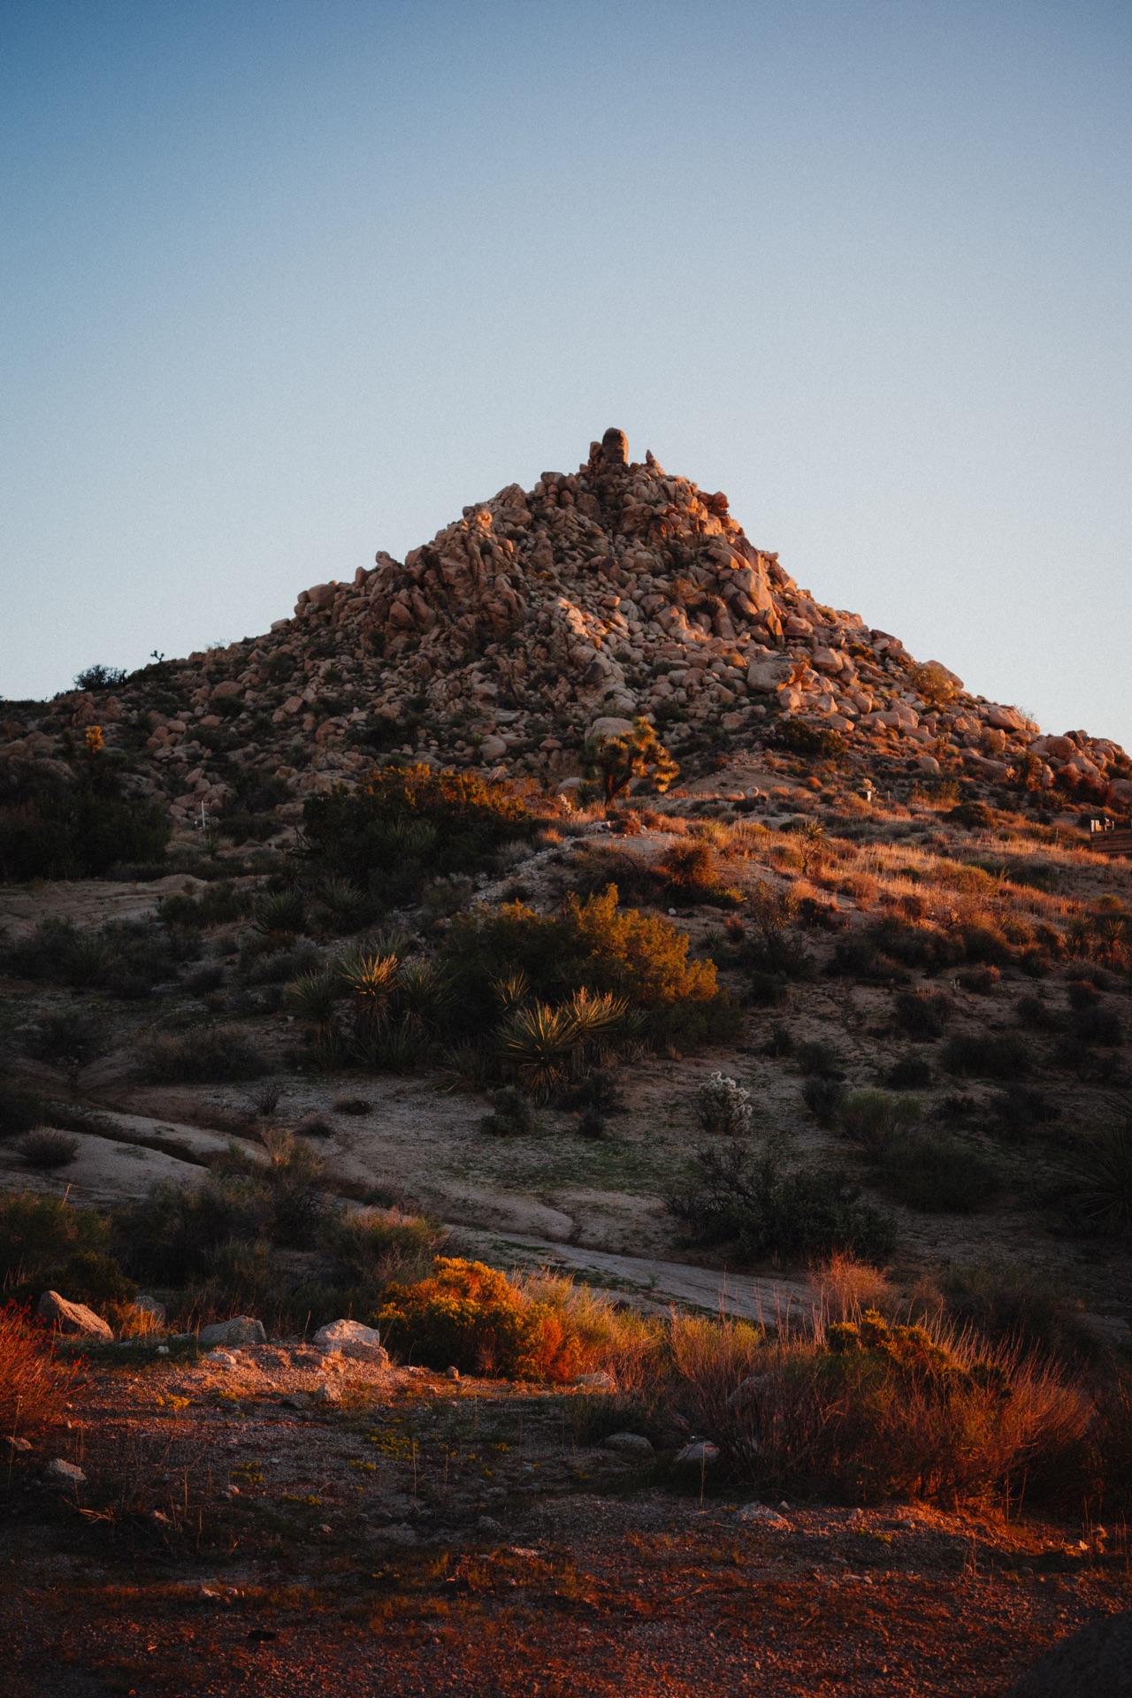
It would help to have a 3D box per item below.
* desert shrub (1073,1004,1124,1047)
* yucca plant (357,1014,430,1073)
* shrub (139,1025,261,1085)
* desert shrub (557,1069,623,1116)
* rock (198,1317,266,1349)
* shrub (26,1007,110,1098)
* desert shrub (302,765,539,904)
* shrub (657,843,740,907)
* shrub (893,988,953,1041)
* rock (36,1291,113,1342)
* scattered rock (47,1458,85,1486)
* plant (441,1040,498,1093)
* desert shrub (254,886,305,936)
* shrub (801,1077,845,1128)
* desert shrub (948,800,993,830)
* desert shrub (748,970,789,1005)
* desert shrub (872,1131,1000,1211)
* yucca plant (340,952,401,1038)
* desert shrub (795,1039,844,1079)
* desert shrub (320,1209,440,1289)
[{"bbox_3d":[7.607,2.516,27.000,0.703,0.577,0.668,0,-2,0],"label":"desert shrub"},{"bbox_3d":[-2.835,3.194,31.000,1.178,0.959,1.119,0,-1,0],"label":"yucca plant"},{"bbox_3d":[-5.879,3.324,30.500,1.974,0.922,1.382,0,-1,0],"label":"shrub"},{"bbox_3d":[0.348,3.558,27.500,0.967,0.677,0.822,0,-1,0],"label":"desert shrub"},{"bbox_3d":[-1.362,1.974,7.700,0.276,0.120,0.193,0,-2,0],"label":"rock"},{"bbox_3d":[-6.489,2.627,24.500,1.120,1.103,0.952,0,0,0],"label":"shrub"},{"bbox_3d":[-3.869,-0.387,50.000,6.261,3.692,4.695,0,-1,0],"label":"desert shrub"},{"bbox_3d":[2.954,0.591,42.000,1.832,1.447,1.649,0,-2,0],"label":"shrub"},{"bbox_3d":[5.213,2.427,27.500,0.870,0.735,0.827,0,-2,0],"label":"shrub"},{"bbox_3d":[-2.030,1.933,7.800,0.318,0.192,0.223,0,-2,0],"label":"rock"},{"bbox_3d":[-1.379,1.717,5.200,0.110,0.059,0.093,0,-2,0],"label":"scattered rock"},{"bbox_3d":[-1.163,2.587,22.500,0.649,0.633,0.649,0,-2,0],"label":"plant"},{"bbox_3d":[-6.654,1.470,44.000,1.176,1.176,1.176,0,-1,0],"label":"desert shrub"},{"bbox_3d":[2.825,2.787,20.700,0.495,0.553,0.495,0,0,0],"label":"shrub"},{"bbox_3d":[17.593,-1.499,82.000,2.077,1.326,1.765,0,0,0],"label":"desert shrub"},{"bbox_3d":[2.994,2.058,28.000,0.591,0.524,0.561,0,-2,0],"label":"desert shrub"},{"bbox_3d":[3.624,3.174,18.500,1.262,0.794,1.136,0,-2,0],"label":"desert shrub"},{"bbox_3d":[-2.698,2.048,26.000,0.823,1.262,0.823,0,-2,0],"label":"yucca plant"},{"bbox_3d":[3.319,2.744,24.700,0.625,0.504,0.594,0,0,0],"label":"desert shrub"},{"bbox_3d":[-1.201,2.587,12.200,0.772,0.515,0.657,0,0,0],"label":"desert shrub"}]

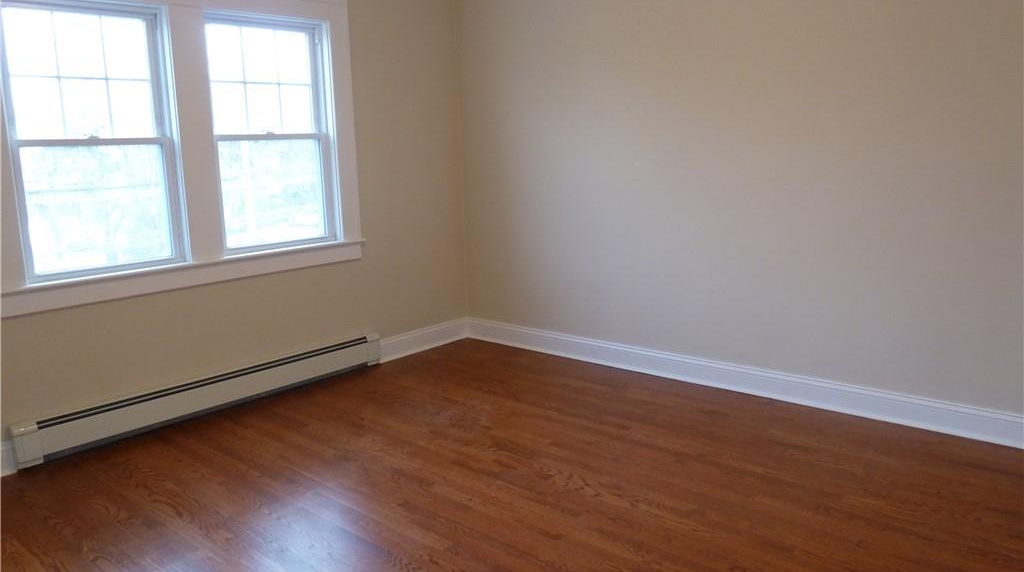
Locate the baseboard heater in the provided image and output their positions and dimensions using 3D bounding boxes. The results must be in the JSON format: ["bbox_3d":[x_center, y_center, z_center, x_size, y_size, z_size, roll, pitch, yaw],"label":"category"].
[{"bbox_3d":[-1.477,0.541,3.854,0.073,0.173,1.940,7,14,40],"label":"baseboard heater"}]

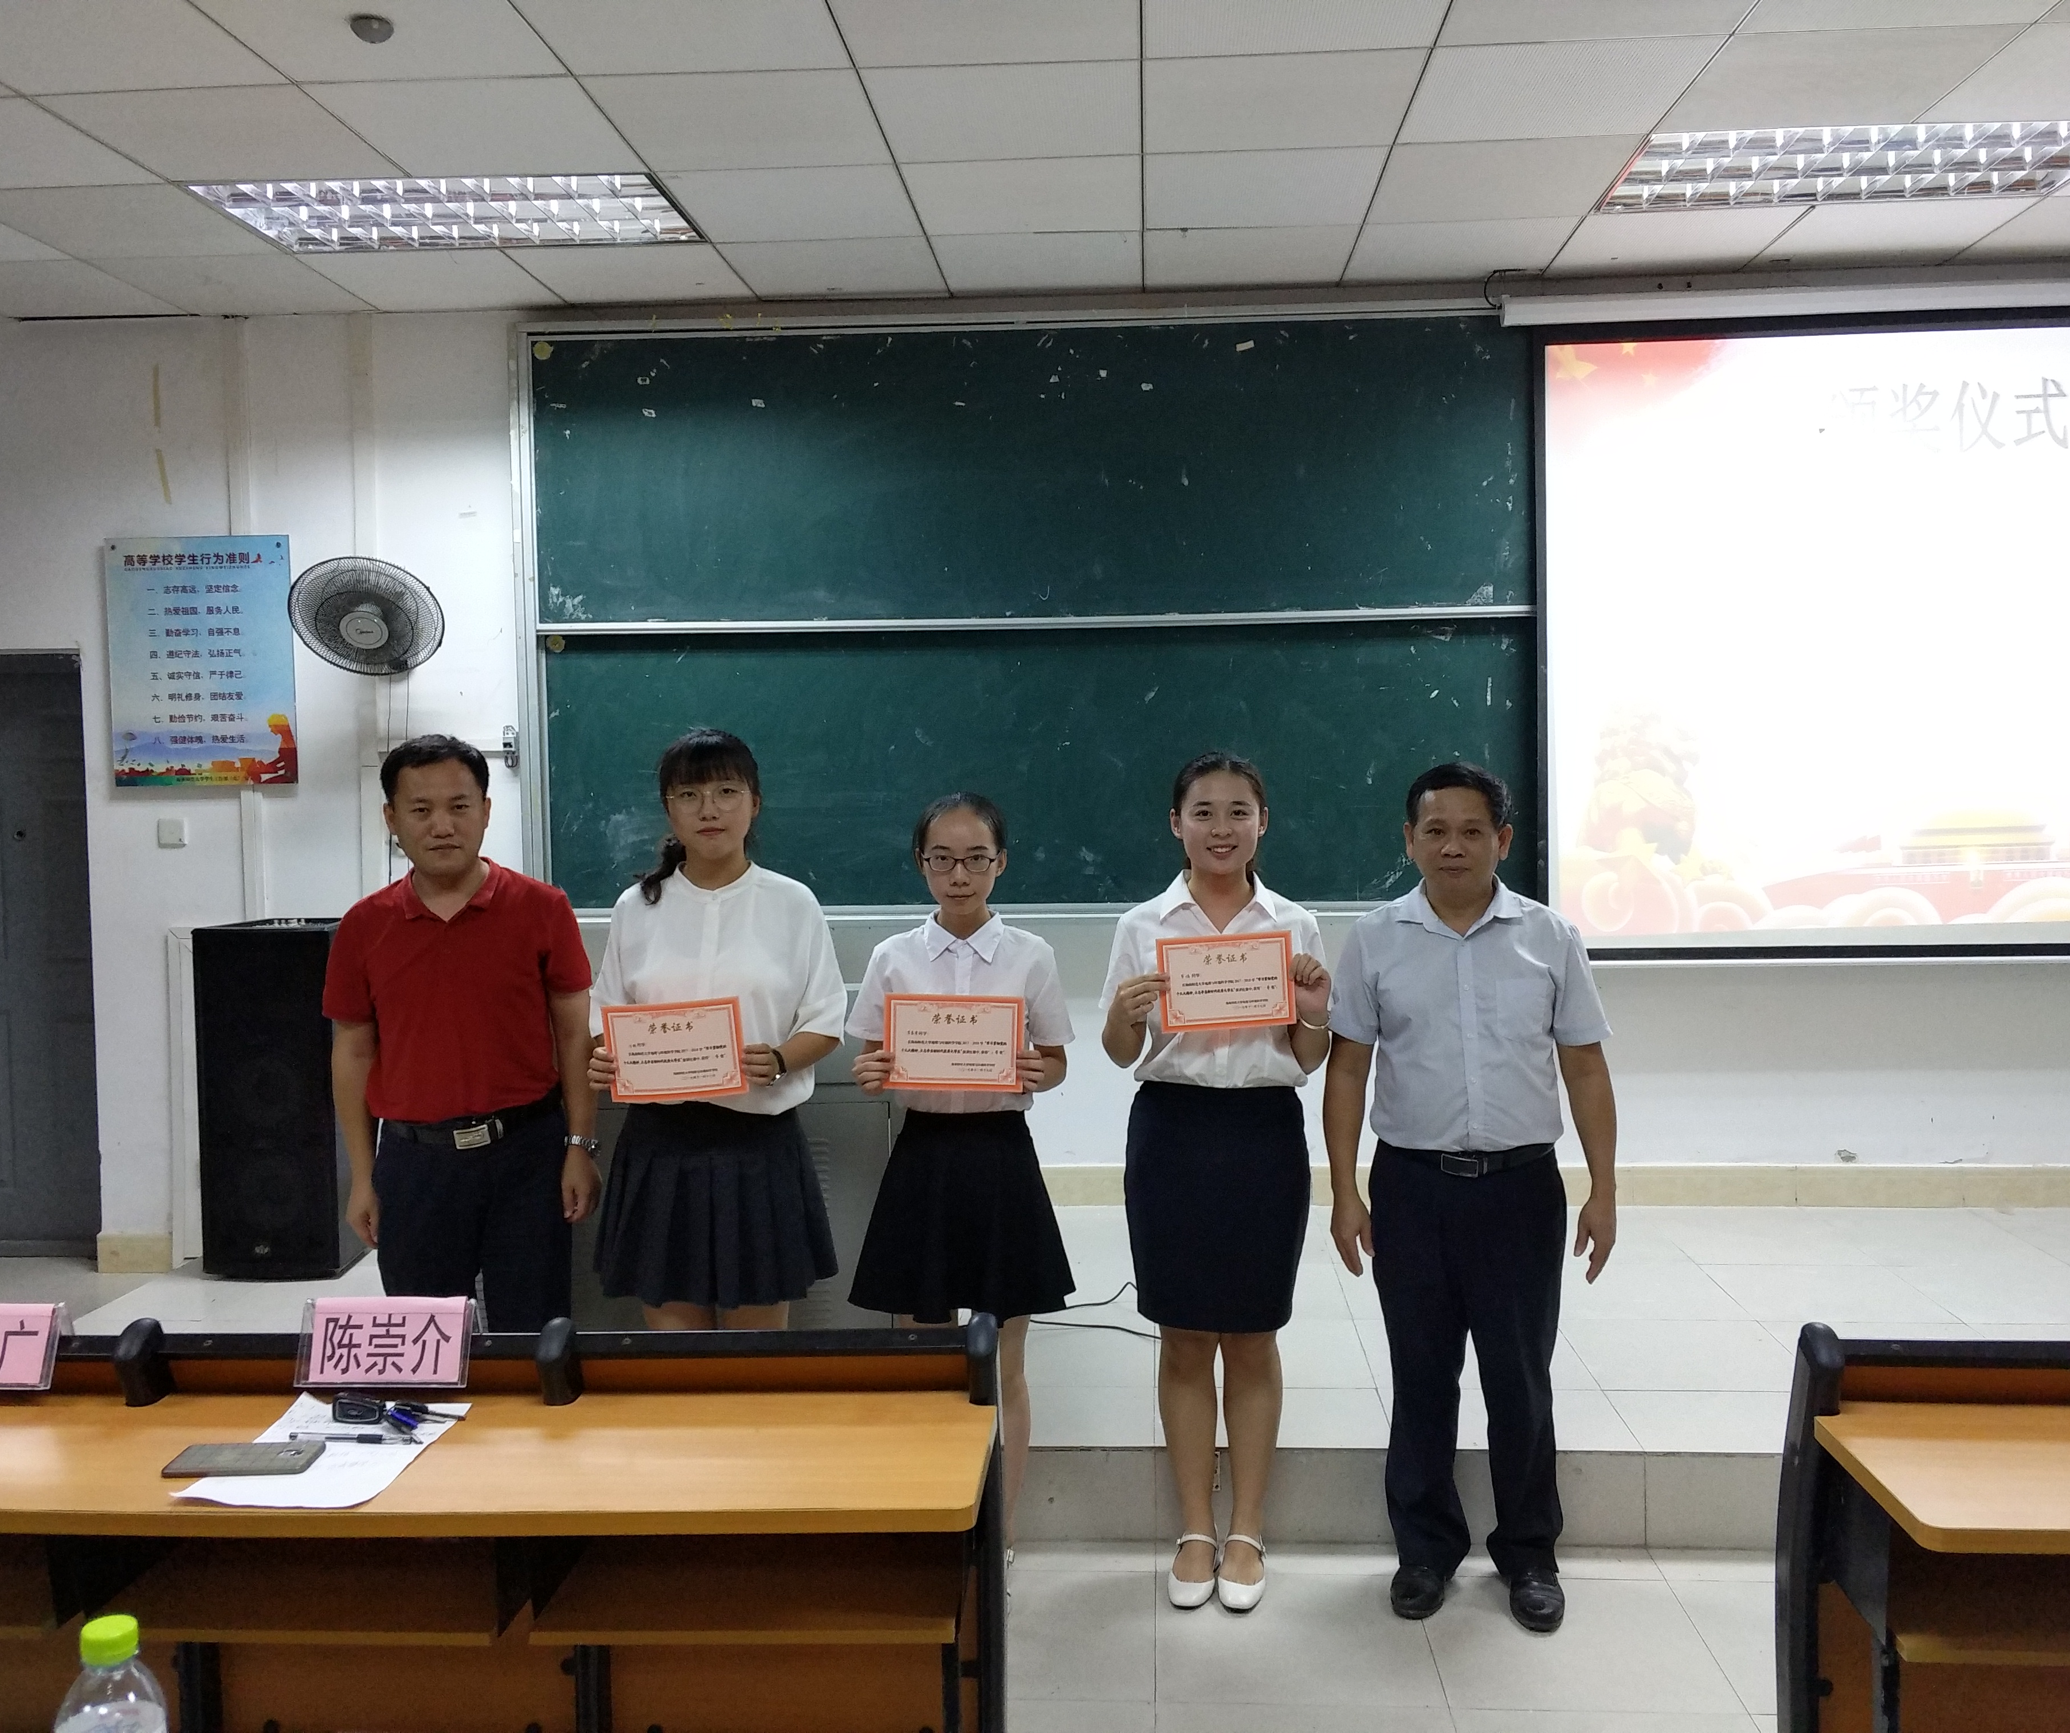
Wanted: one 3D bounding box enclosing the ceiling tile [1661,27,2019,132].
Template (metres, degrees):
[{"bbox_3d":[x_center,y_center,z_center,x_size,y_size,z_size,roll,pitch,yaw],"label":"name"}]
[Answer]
[{"bbox_3d":[1.736,-1.717,3.648,0.600,0.018,0.580,0,4,3],"label":"ceiling tile"}]

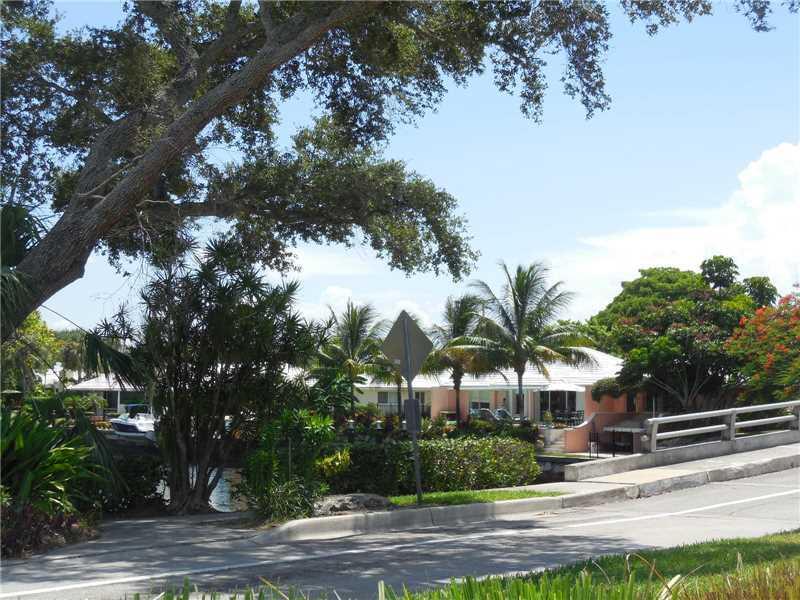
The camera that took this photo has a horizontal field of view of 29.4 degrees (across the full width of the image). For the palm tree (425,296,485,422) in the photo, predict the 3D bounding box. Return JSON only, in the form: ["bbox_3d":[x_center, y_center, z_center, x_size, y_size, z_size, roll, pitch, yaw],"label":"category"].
[{"bbox_3d":[2.926,3.108,79.000,3.520,6.780,3.520,0,-3,0],"label":"palm tree"}]

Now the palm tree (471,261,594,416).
[{"bbox_3d":[6.689,1.994,77.000,6.260,7.980,5.950,0,-3,0],"label":"palm tree"}]

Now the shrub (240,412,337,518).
[{"bbox_3d":[-1.593,2.315,21.600,1.330,1.560,1.260,0,-3,0],"label":"shrub"}]

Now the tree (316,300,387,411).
[{"bbox_3d":[-2.460,3.030,79.000,3.730,6.010,3.730,0,-3,0],"label":"tree"}]

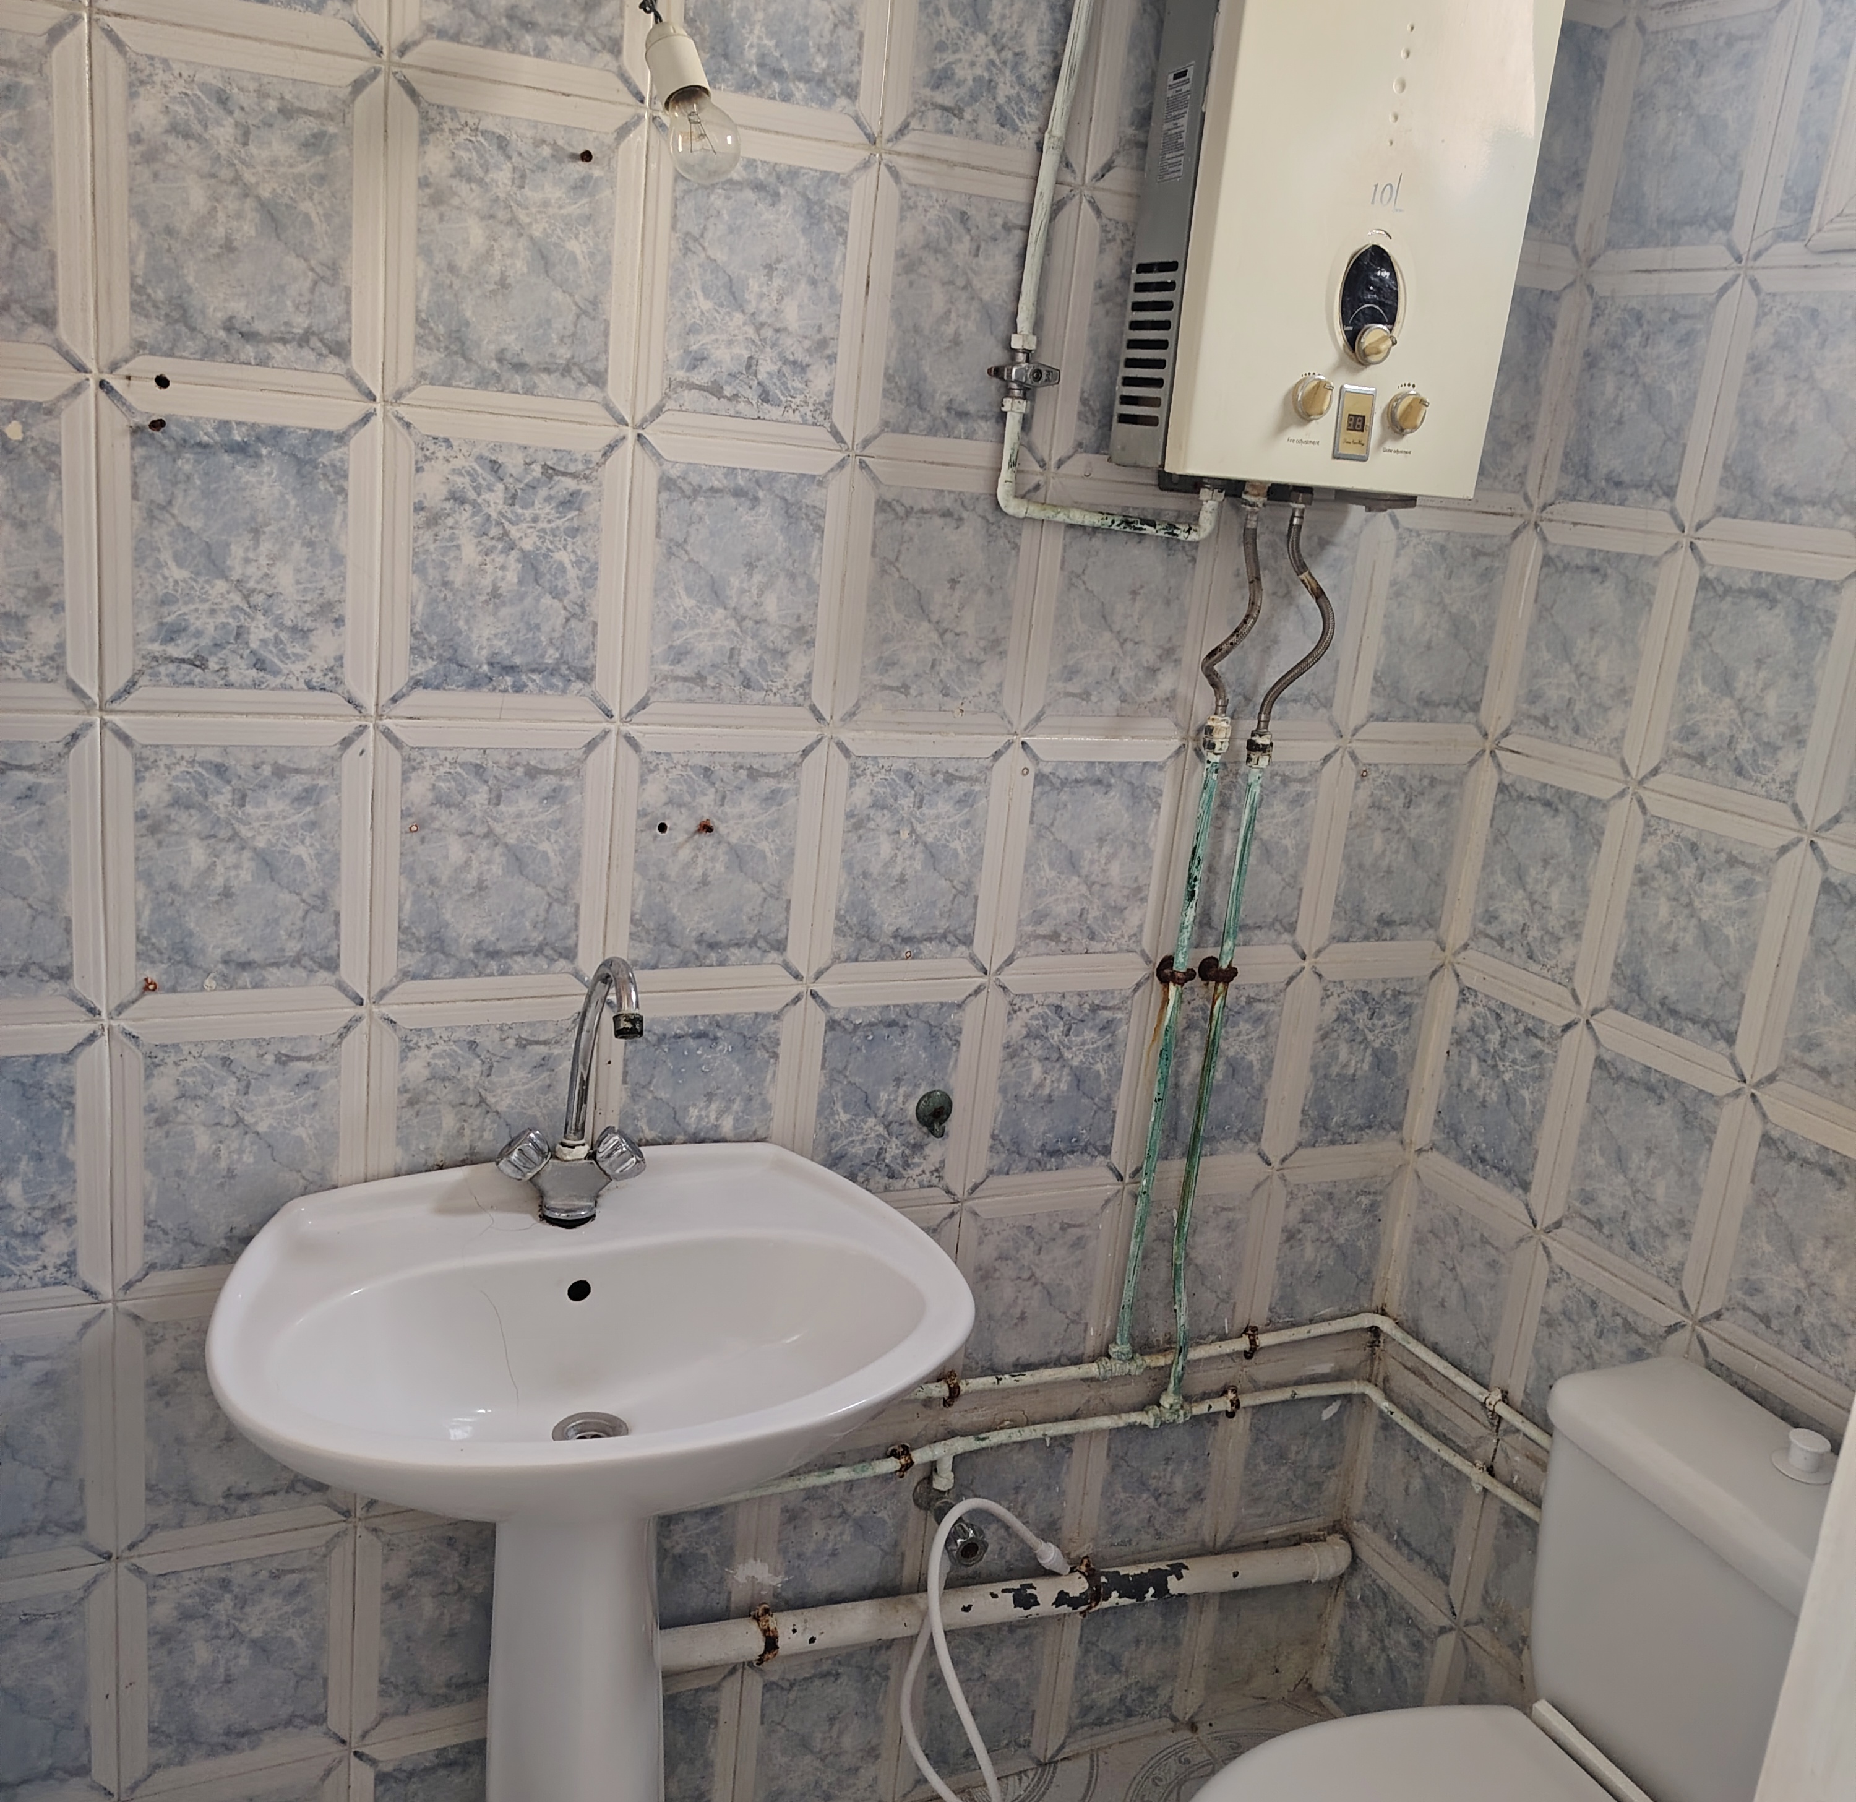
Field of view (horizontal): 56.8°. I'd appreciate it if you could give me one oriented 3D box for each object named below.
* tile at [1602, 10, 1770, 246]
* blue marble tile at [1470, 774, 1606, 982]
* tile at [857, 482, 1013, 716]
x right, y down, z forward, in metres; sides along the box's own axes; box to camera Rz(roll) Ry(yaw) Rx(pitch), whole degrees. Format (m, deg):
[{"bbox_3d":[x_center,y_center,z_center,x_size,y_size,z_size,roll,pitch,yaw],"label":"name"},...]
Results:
[{"bbox_3d":[0.741,-0.746,1.676,0.012,0.204,0.157,-1,16,-26],"label":"tile"},{"bbox_3d":[0.663,-0.026,1.871,0.012,0.204,0.157,-1,16,-26],"label":"blue marble tile"},{"bbox_3d":[0.006,-0.277,1.590,0.150,0.205,0.015,-1,16,-26],"label":"tile"}]

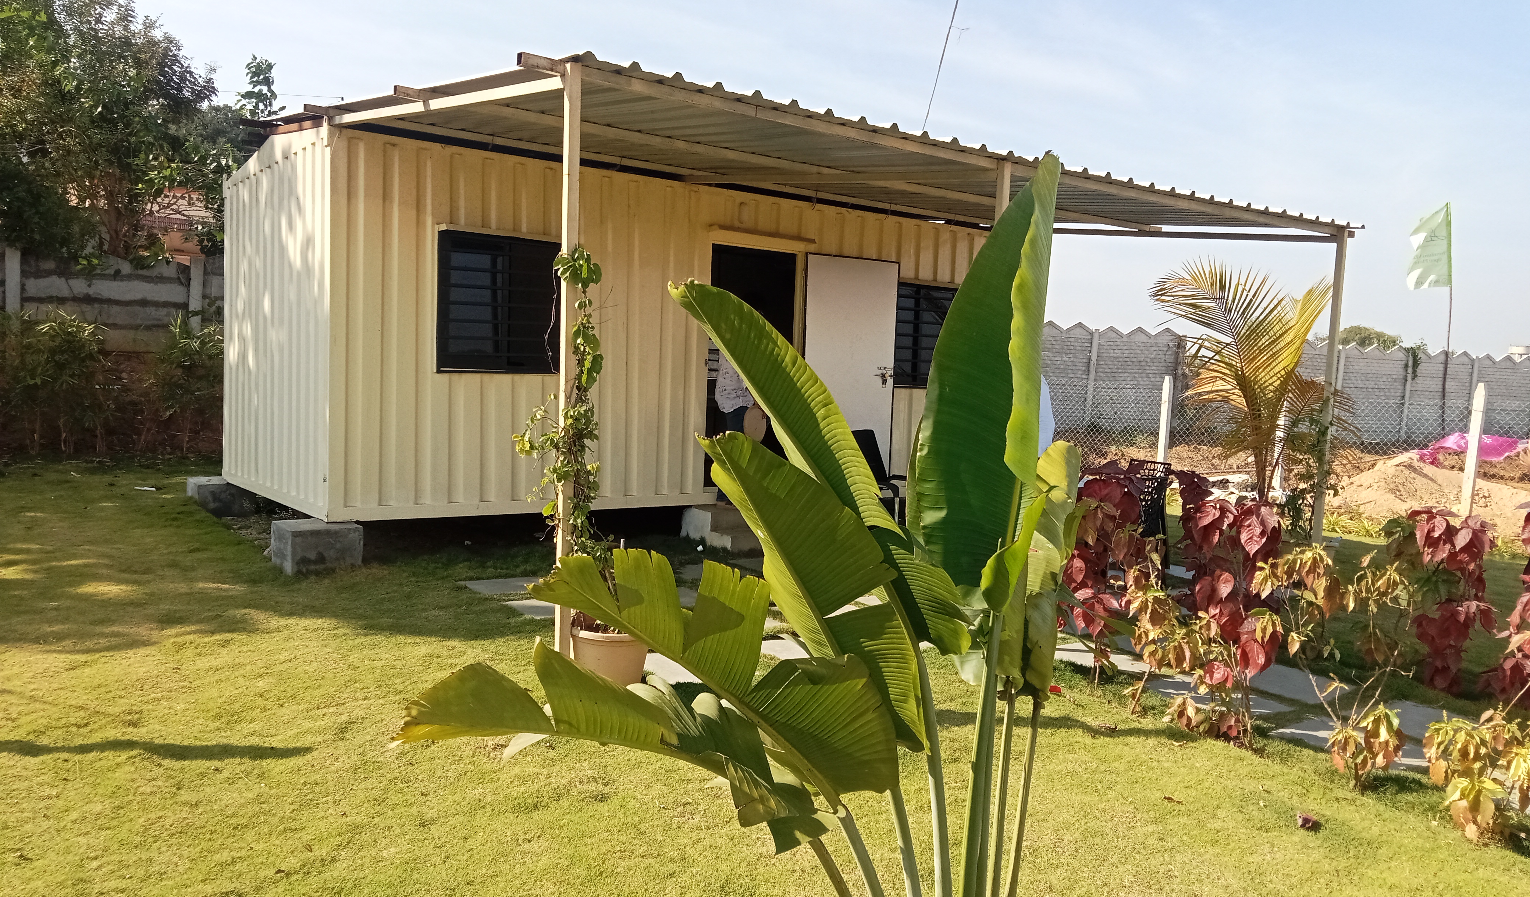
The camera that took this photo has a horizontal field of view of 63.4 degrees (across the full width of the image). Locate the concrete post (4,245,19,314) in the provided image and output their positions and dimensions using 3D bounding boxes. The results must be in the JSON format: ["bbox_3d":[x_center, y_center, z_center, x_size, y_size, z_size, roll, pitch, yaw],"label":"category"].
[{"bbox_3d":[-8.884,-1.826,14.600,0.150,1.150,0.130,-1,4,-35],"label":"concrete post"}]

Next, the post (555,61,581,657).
[{"bbox_3d":[-0.898,-0.365,5.651,0.058,2.755,0.058,-1,4,-39],"label":"post"}]

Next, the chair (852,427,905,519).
[{"bbox_3d":[0.836,0.395,8.976,0.580,0.980,0.620,-1,5,-45],"label":"chair"}]

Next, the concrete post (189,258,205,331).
[{"bbox_3d":[-7.164,-1.808,15.600,0.150,1.200,0.130,-1,4,-35],"label":"concrete post"}]

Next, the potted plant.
[{"bbox_3d":[-0.786,0.079,5.300,0.500,1.870,0.440,0,3,-22],"label":"potted plant"}]

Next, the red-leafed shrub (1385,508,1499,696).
[{"bbox_3d":[3.213,0.718,5.853,0.480,0.854,0.460,4,4,29],"label":"red-leafed shrub"}]

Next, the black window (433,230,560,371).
[{"bbox_3d":[-1.885,-1.032,8.987,1.000,0.980,0.080,-1,4,-35],"label":"black window"}]

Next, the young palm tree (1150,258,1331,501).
[{"bbox_3d":[4.957,-0.554,12.603,1.950,2.745,1.700,3,4,22],"label":"young palm tree"}]

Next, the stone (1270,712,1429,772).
[{"bbox_3d":[2.388,1.189,4.946,0.470,0.050,0.570,-1,4,-39],"label":"stone"}]

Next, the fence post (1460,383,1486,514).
[{"bbox_3d":[6.987,0.133,12.244,0.105,1.555,0.105,1,4,-40],"label":"fence post"}]

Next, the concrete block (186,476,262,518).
[{"bbox_3d":[-4.849,0.449,11.110,0.540,0.300,0.560,-1,4,-41],"label":"concrete block"}]

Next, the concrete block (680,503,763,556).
[{"bbox_3d":[0.043,0.638,10.310,1.350,0.290,0.720,-1,4,-39],"label":"concrete block"}]

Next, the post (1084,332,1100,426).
[{"bbox_3d":[5.970,-1.266,22.600,0.130,1.800,0.130,0,4,-25],"label":"post"}]

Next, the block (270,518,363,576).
[{"bbox_3d":[-3.020,0.646,8.340,0.465,0.290,0.530,-1,4,-39],"label":"block"}]

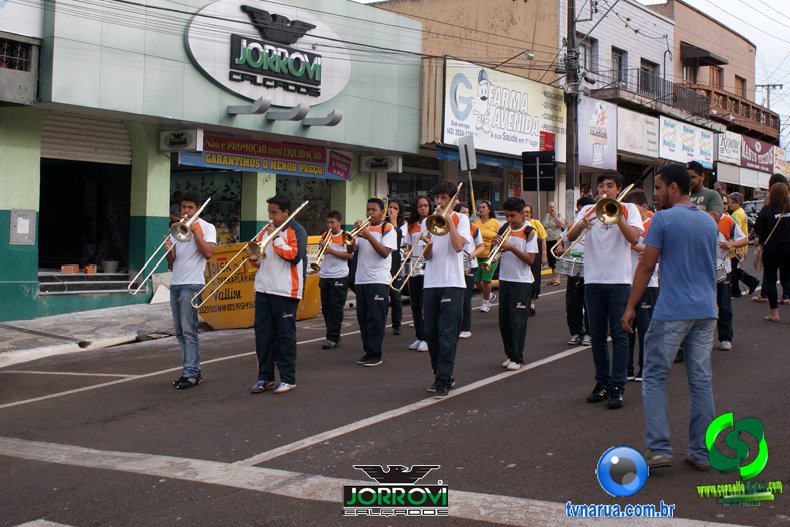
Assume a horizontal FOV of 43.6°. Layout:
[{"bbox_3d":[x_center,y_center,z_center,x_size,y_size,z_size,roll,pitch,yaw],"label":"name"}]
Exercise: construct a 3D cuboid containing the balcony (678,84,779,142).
[{"bbox_3d":[13.614,-5.906,39.756,1.200,1.088,9.470,2,2,35],"label":"balcony"}]

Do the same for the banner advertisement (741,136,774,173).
[{"bbox_3d":[15.300,-4.570,41.802,0.150,1.185,5.090,2,2,35],"label":"banner advertisement"}]

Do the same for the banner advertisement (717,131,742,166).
[{"bbox_3d":[12.967,-4.492,38.421,0.150,1.204,3.066,2,2,35],"label":"banner advertisement"}]

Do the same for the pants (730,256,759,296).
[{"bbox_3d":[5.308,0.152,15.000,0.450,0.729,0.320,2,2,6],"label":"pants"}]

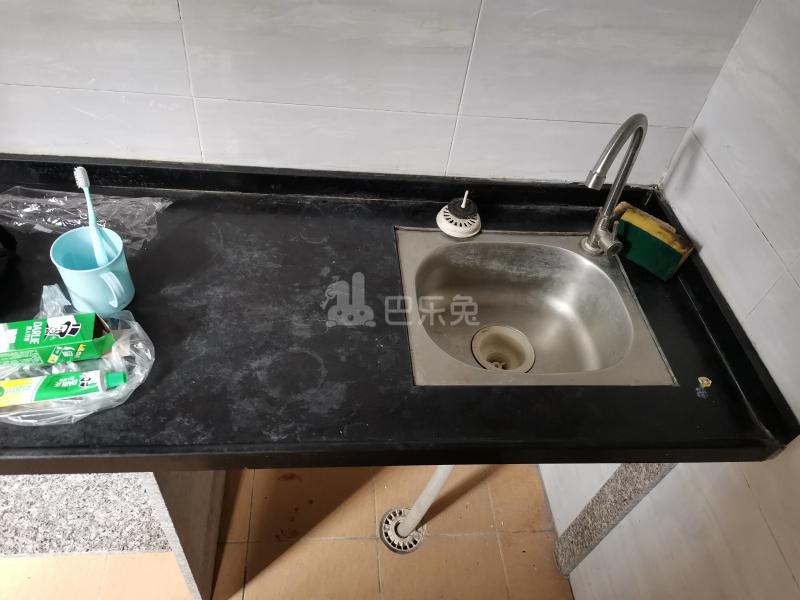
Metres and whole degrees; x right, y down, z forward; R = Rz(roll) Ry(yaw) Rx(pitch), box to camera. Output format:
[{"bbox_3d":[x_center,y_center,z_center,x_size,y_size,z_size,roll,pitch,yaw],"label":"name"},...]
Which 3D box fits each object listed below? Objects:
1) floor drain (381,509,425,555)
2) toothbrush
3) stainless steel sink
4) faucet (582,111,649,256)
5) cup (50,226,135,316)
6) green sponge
[{"bbox_3d":[0.009,0.559,1.458,0.107,0.012,0.107,1,48,-8],"label":"floor drain"},{"bbox_3d":[-0.396,-0.078,0.782,0.014,0.186,0.019,-3,15,26],"label":"toothbrush"},{"bbox_3d":[0.181,0.051,0.963,0.368,0.150,0.307,1,48,-7],"label":"stainless steel sink"},{"bbox_3d":[0.310,-0.140,0.873,0.062,0.265,0.169,35,53,22],"label":"faucet"},{"bbox_3d":[-0.392,-0.031,0.784,0.101,0.088,0.082,38,54,23],"label":"cup"},{"bbox_3d":[0.399,-0.090,0.967,0.111,0.067,0.031,35,59,19],"label":"green sponge"}]

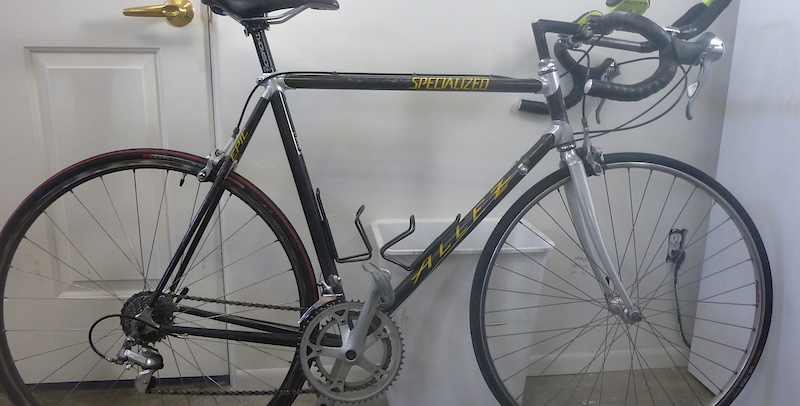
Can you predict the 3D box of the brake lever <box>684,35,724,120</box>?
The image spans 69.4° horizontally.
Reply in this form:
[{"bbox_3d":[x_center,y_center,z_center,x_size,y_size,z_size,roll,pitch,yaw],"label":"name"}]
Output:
[{"bbox_3d":[0.535,-0.221,1.015,0.062,0.142,0.042,0,5,-6],"label":"brake lever"}]

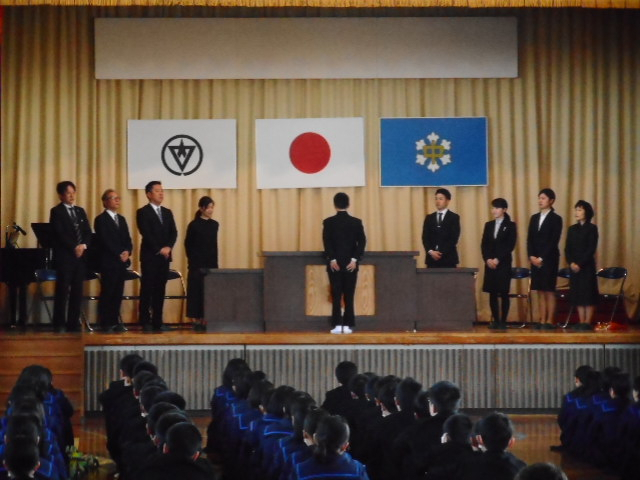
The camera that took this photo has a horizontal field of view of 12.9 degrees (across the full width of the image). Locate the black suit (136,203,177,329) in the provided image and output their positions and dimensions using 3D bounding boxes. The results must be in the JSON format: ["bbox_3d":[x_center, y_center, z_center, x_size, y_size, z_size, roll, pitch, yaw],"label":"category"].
[{"bbox_3d":[-1.913,0.314,33.200,0.520,1.490,0.330,0,0,-38],"label":"black suit"}]

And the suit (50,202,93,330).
[{"bbox_3d":[-2.949,0.314,33.500,0.480,1.504,0.300,0,0,-30],"label":"suit"}]

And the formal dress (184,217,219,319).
[{"bbox_3d":[-1.427,0.339,34.200,0.420,1.209,0.300,0,0,-45],"label":"formal dress"}]

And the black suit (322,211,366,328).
[{"bbox_3d":[0.287,0.345,33.100,0.500,1.369,0.280,0,0,0],"label":"black suit"}]

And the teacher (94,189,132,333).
[{"bbox_3d":[-2.424,0.245,33.200,0.510,1.680,0.340,0,0,-42],"label":"teacher"}]

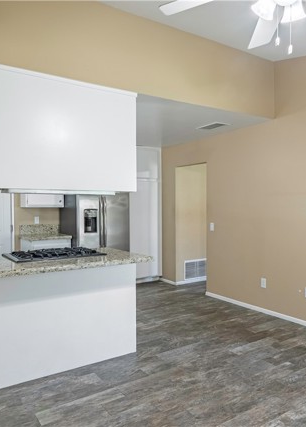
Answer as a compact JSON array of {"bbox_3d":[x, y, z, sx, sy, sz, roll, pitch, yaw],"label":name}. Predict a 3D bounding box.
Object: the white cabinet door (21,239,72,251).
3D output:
[{"bbox_3d":[-1.705,0.854,5.471,0.614,0.866,0.614,-1,1,-33],"label":"white cabinet door"}]

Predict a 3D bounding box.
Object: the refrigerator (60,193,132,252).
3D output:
[{"bbox_3d":[-0.987,0.393,5.774,0.921,1.772,0.816,-1,1,-33],"label":"refrigerator"}]

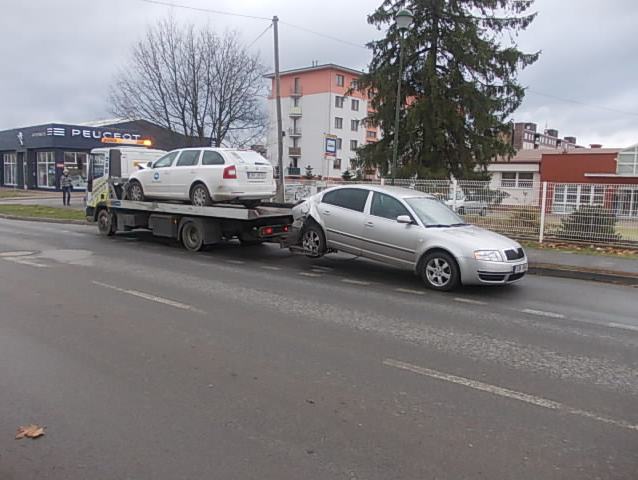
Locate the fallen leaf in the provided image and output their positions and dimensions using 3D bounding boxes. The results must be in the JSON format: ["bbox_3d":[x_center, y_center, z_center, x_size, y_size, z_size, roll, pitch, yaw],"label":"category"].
[{"bbox_3d":[-1.919,1.280,3.444,0.185,0.035,0.130,-2,8,-26],"label":"fallen leaf"}]

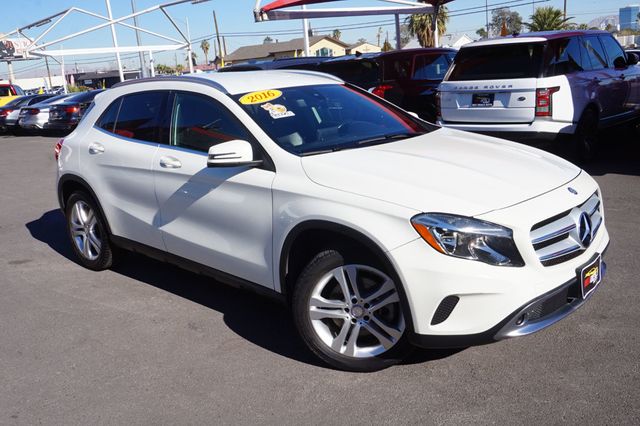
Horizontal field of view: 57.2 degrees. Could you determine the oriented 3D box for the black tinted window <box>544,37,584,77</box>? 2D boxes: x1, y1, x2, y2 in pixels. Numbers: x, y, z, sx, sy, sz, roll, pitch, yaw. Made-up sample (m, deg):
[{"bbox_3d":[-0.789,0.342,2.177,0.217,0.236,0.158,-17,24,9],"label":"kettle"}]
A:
[{"bbox_3d":[3.315,-2.111,7.909,0.080,0.500,1.050,-13,3,45],"label":"black tinted window"}]

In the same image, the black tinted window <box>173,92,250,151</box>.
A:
[{"bbox_3d":[-0.678,-0.583,3.647,0.950,0.380,0.060,10,-6,41],"label":"black tinted window"}]

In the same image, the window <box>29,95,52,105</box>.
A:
[{"bbox_3d":[-9.439,-3.833,19.800,0.120,0.360,0.950,-13,3,45],"label":"window"}]

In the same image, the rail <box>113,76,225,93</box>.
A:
[{"bbox_3d":[-1.081,-0.880,4.059,1.340,0.110,0.060,10,19,40],"label":"rail"}]

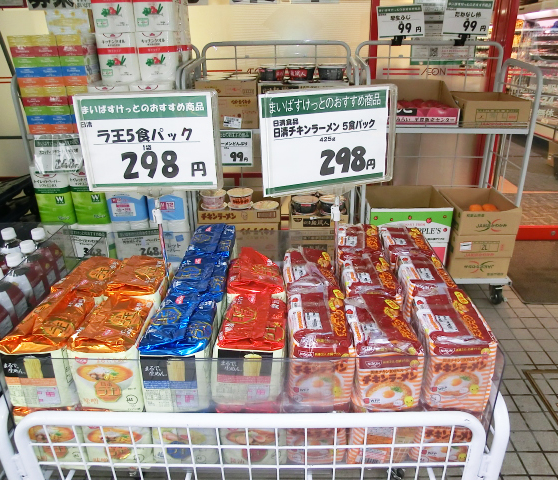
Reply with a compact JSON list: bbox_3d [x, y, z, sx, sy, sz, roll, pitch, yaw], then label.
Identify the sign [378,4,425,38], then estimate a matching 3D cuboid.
[{"bbox_3d":[0.668,-1.190,2.420,0.255,0.185,0.010,-3,8,1],"label":"sign"}]

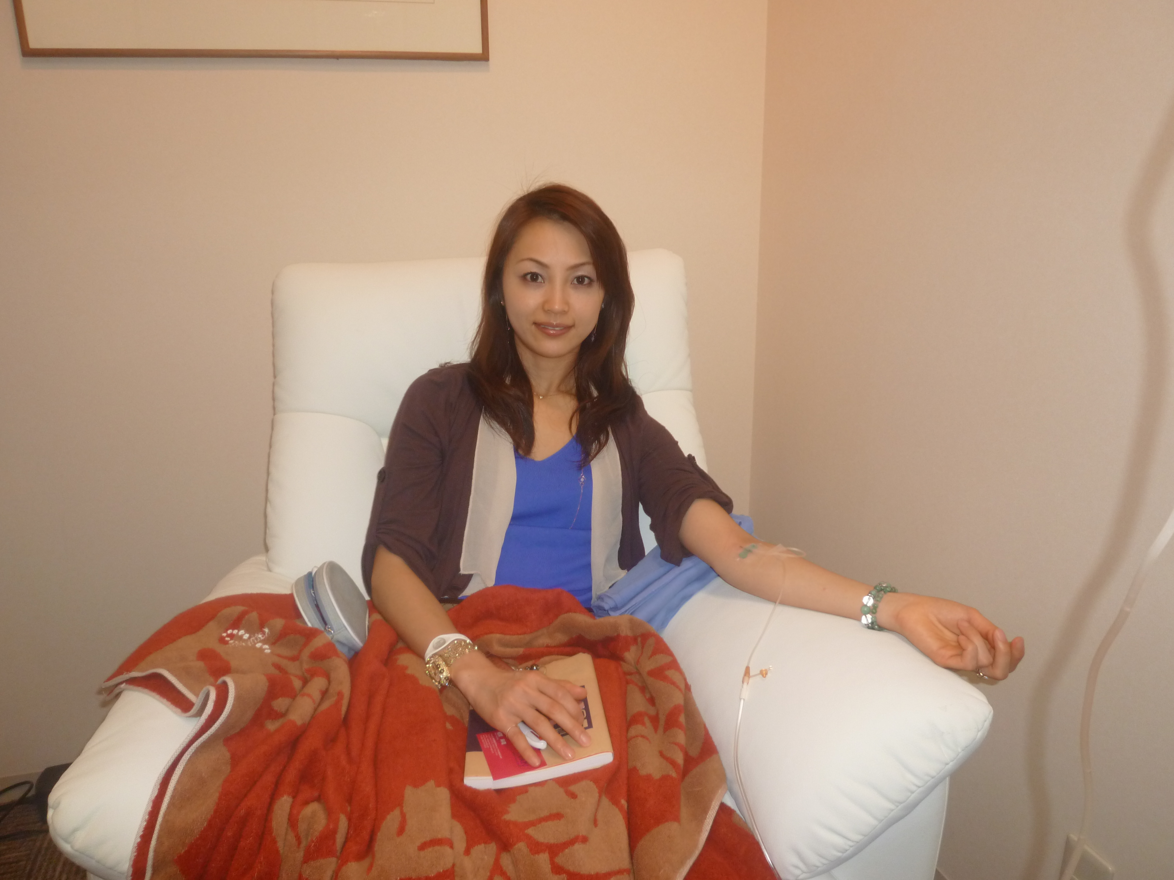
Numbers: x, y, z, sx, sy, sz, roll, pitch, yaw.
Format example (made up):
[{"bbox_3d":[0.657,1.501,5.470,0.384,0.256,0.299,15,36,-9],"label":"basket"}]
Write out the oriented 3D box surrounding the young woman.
[{"bbox_3d":[0.105,0.300,0.980,0.730,1.180,0.820,-2,14,-8],"label":"young woman"}]

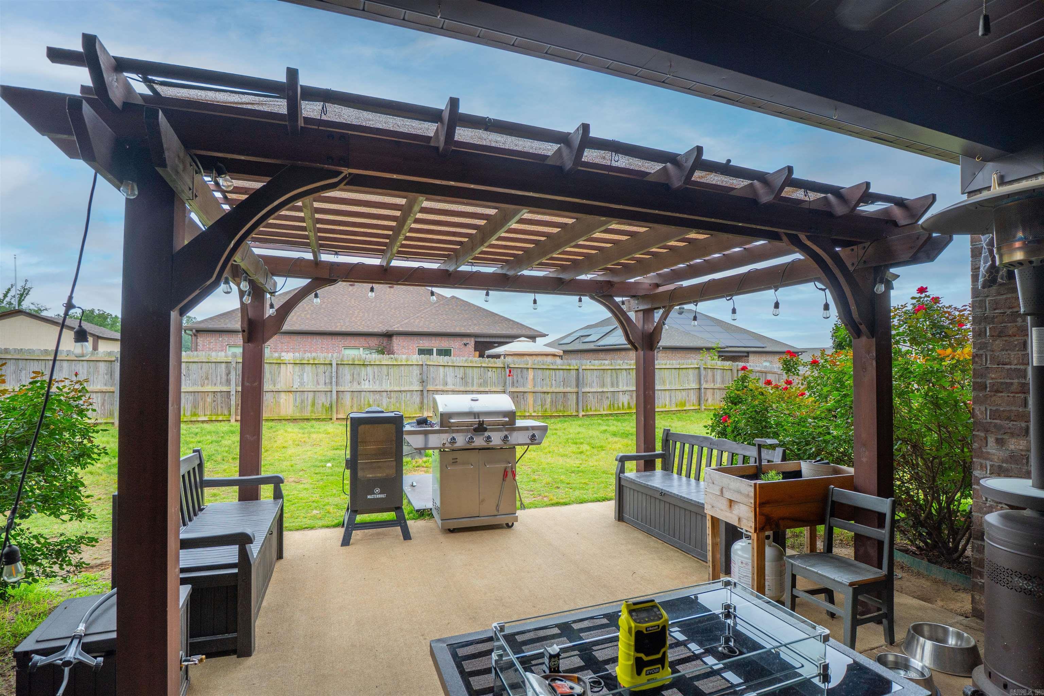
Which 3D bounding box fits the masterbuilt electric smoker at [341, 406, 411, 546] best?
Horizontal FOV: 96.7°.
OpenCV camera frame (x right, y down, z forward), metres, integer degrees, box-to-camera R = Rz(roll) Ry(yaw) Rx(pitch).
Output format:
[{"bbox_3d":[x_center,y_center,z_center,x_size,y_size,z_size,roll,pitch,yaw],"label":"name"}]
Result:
[{"bbox_3d":[-1.264,1.072,4.077,0.540,1.090,0.470,0,-1,-15],"label":"masterbuilt electric smoker"}]

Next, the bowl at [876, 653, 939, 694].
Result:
[{"bbox_3d":[1.773,1.519,2.157,0.250,0.082,0.250,0,-1,0],"label":"bowl"}]

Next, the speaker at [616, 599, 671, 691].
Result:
[{"bbox_3d":[0.360,0.869,1.396,0.135,0.225,0.115,0,-1,-16],"label":"speaker"}]

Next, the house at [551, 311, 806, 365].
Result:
[{"bbox_3d":[10.480,-0.057,31.309,13.000,5.450,11.500,1,-1,-21],"label":"house"}]

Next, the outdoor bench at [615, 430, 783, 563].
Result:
[{"bbox_3d":[1.438,1.176,3.947,0.600,0.865,1.320,1,-1,-24],"label":"outdoor bench"}]

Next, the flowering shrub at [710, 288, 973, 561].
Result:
[{"bbox_3d":[2.999,0.614,4.088,1.400,2.000,2.600,1,-1,-21],"label":"flowering shrub"}]

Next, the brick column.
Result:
[{"bbox_3d":[2.885,0.346,2.593,0.420,2.470,0.420,1,-1,-21],"label":"brick column"}]

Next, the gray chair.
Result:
[{"bbox_3d":[1.768,1.196,2.580,0.380,0.745,0.360,1,-1,-24],"label":"gray chair"}]

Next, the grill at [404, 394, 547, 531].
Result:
[{"bbox_3d":[-0.428,1.030,4.279,1.270,1.185,0.580,0,-1,-12],"label":"grill"}]

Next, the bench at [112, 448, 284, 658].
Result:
[{"bbox_3d":[-1.887,1.148,2.899,0.600,0.865,1.320,1,-1,-21],"label":"bench"}]

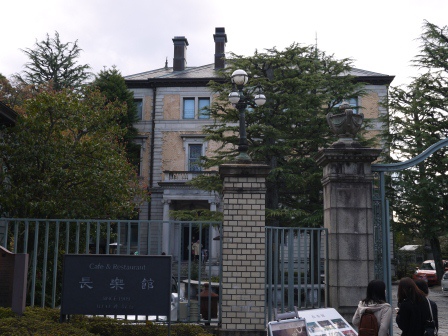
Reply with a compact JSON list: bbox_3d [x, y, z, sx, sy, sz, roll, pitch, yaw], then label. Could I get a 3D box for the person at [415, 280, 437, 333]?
[{"bbox_3d":[2.685,2.318,7.308,0.480,1.600,0.320,2,-8,-8],"label":"person"}]

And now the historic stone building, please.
[{"bbox_3d":[3.096,-1.408,46.116,20.500,20.100,18.000,0,-8,3],"label":"historic stone building"}]

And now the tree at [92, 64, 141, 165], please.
[{"bbox_3d":[-7.031,0.227,35.280,3.600,13.500,3.600,1,-8,0],"label":"tree"}]

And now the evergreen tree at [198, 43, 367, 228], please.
[{"bbox_3d":[2.609,-0.151,24.246,7.500,11.300,7.300,1,-8,0],"label":"evergreen tree"}]

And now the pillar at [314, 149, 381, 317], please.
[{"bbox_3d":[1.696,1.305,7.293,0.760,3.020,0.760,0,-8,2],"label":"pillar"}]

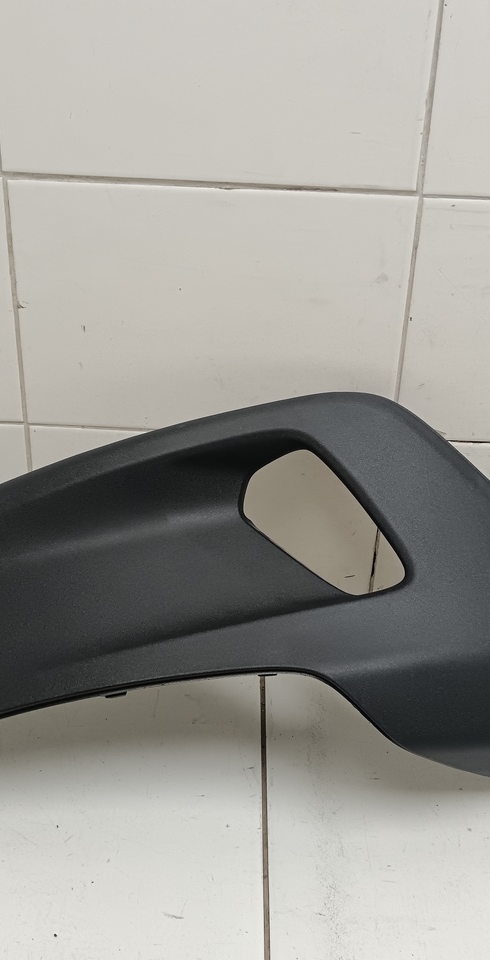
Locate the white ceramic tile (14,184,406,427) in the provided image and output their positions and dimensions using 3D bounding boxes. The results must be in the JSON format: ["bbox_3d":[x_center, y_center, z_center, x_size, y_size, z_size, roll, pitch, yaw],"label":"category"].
[{"bbox_3d":[-0.027,-0.131,0.785,0.300,0.200,0.010,2,30,-1],"label":"white ceramic tile"}]

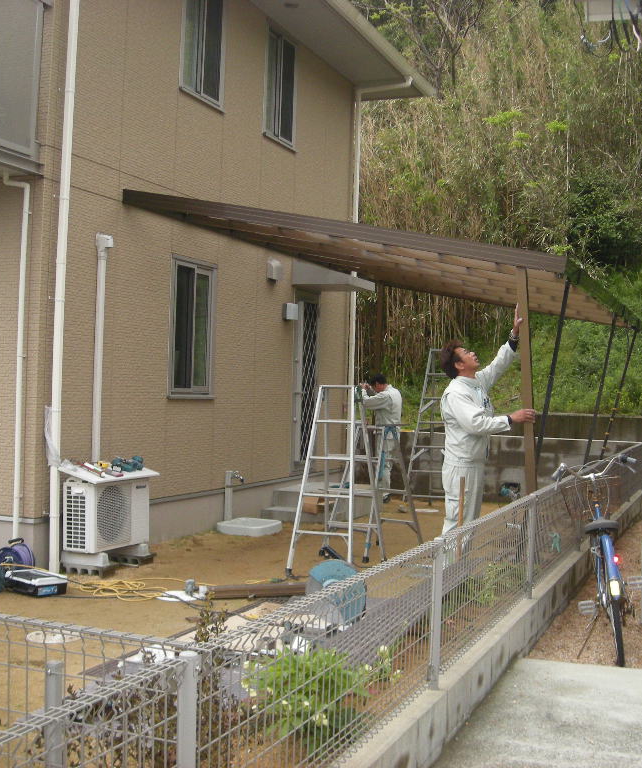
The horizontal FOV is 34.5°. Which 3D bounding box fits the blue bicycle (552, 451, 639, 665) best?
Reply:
[{"bbox_3d":[1.670,1.001,6.097,0.550,1.040,1.780,-6,-2,11],"label":"blue bicycle"}]

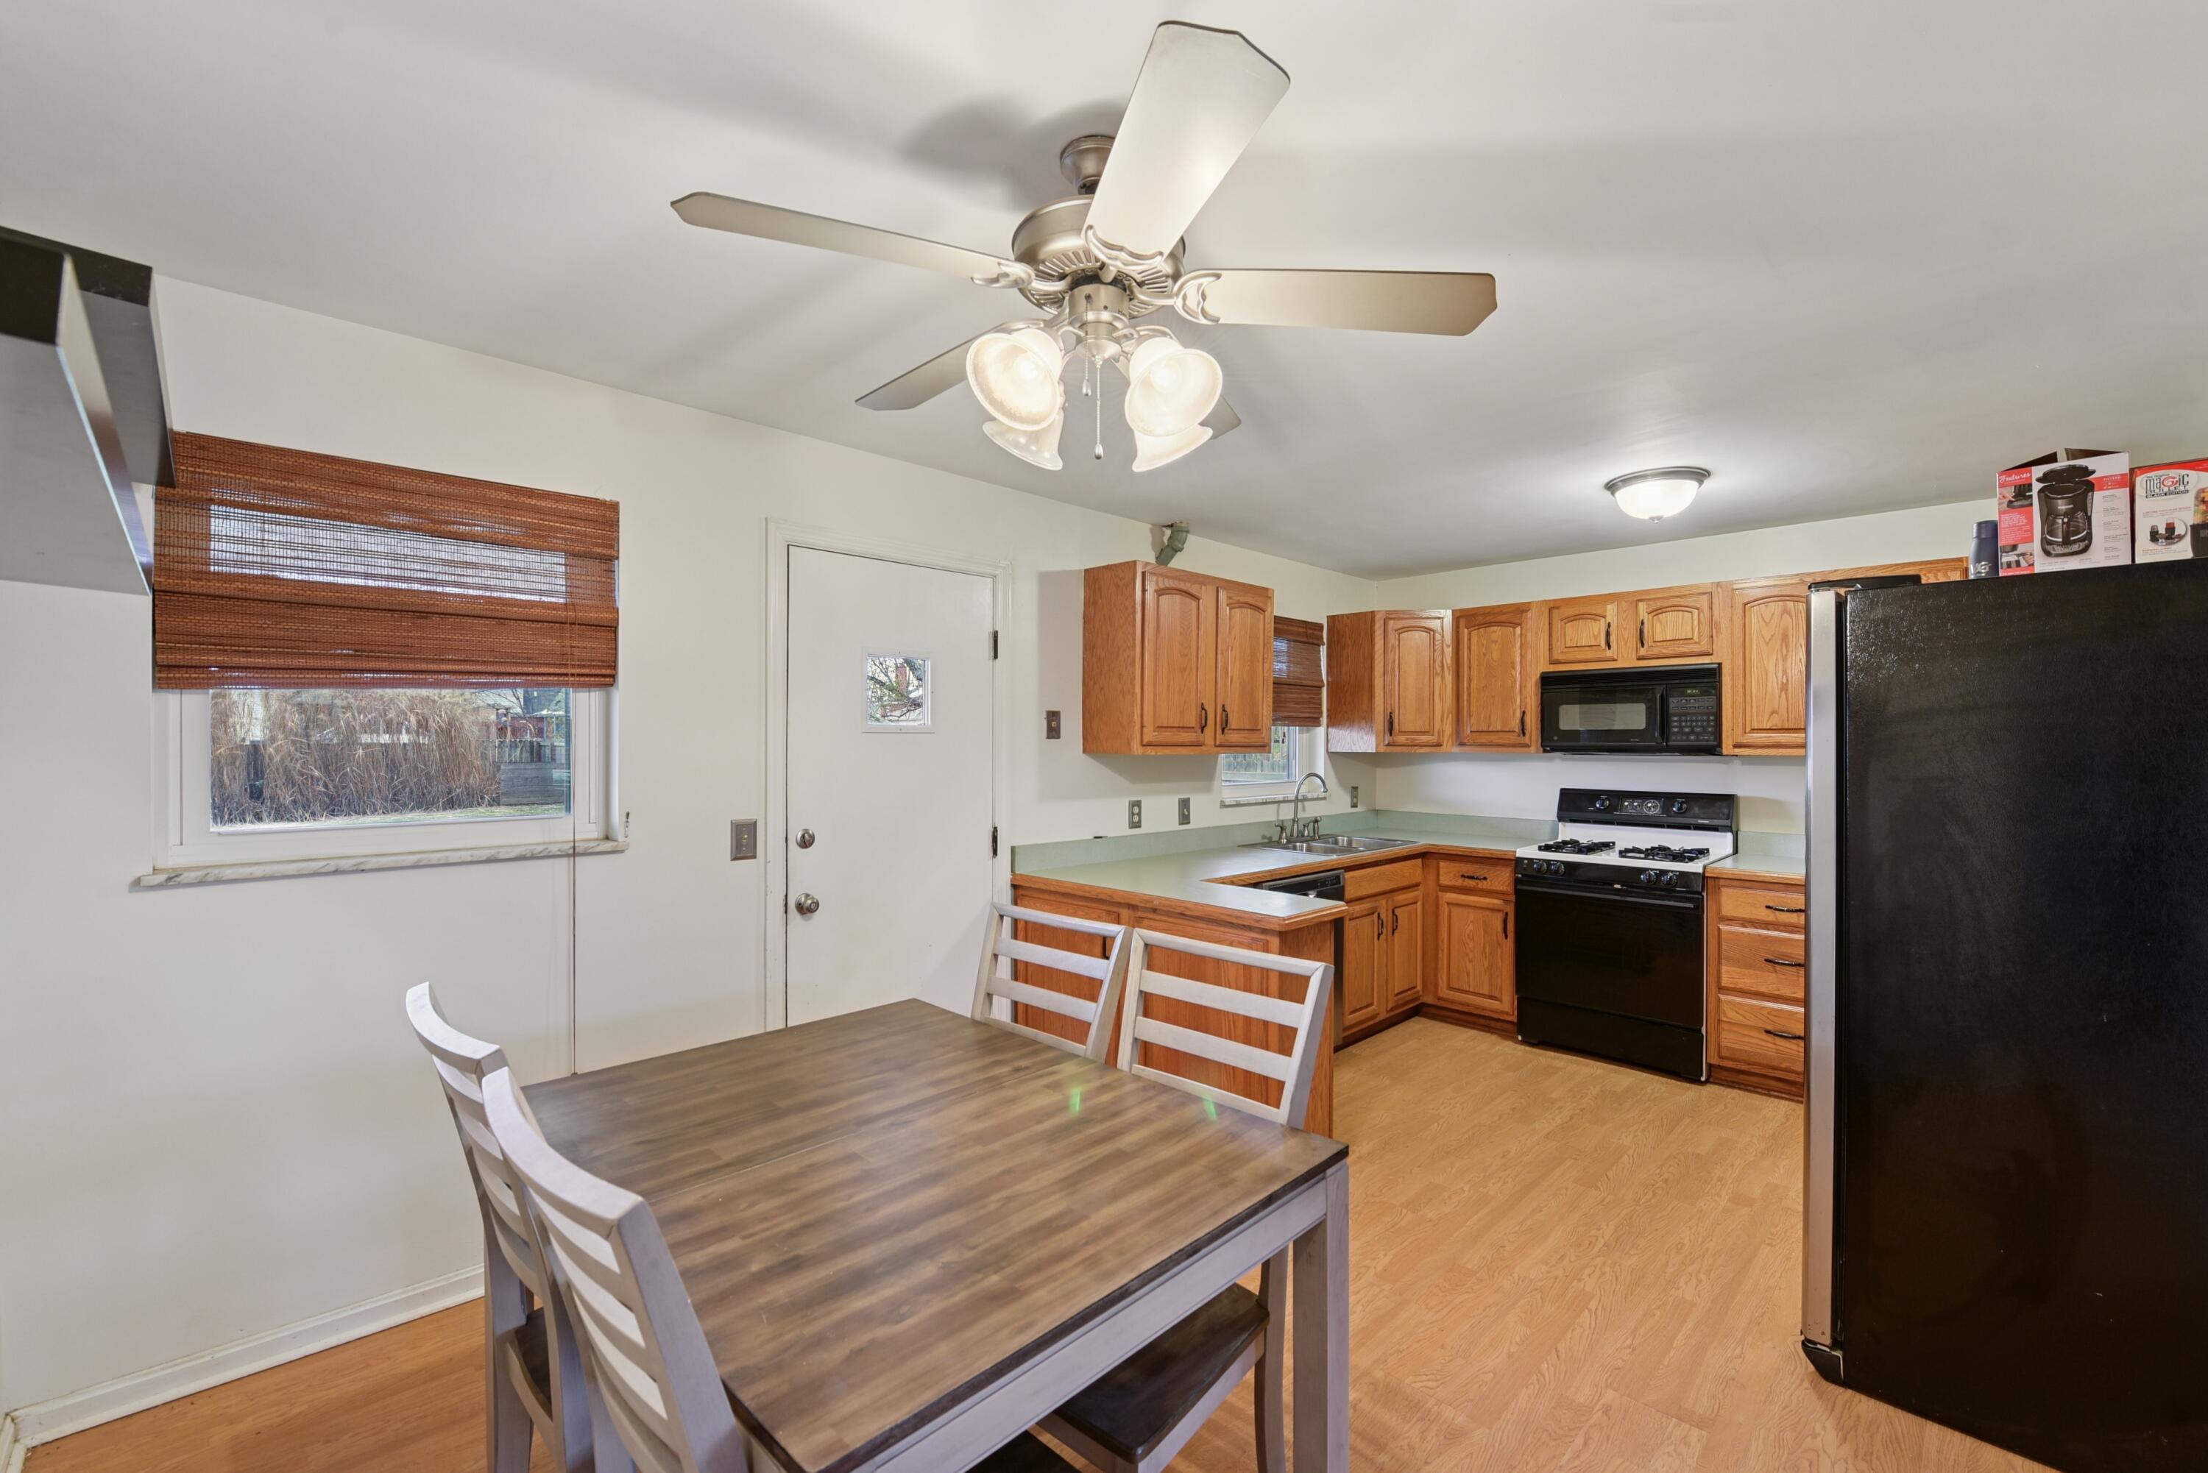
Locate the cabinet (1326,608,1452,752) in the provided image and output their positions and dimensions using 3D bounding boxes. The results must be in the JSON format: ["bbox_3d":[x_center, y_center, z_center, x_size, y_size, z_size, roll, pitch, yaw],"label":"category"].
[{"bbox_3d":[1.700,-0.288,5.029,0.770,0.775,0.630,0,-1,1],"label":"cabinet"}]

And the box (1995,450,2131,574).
[{"bbox_3d":[2.138,-0.458,1.920,0.180,0.282,0.192,0,0,-44],"label":"box"}]

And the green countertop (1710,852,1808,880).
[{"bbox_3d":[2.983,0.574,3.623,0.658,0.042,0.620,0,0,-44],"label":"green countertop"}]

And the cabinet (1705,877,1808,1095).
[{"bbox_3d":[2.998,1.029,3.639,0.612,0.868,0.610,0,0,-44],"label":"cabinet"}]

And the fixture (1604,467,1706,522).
[{"bbox_3d":[2.061,-0.889,3.203,0.332,0.165,0.332,0,0,-44],"label":"fixture"}]

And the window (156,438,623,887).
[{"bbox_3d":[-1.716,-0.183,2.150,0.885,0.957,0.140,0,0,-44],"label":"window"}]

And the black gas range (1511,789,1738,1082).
[{"bbox_3d":[2.463,0.871,4.063,0.650,1.193,0.754,1,-1,-44],"label":"black gas range"}]

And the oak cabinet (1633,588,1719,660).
[{"bbox_3d":[2.735,-0.514,4.066,0.322,0.345,0.370,1,-1,-44],"label":"oak cabinet"}]

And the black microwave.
[{"bbox_3d":[2.586,-0.118,4.184,0.365,0.409,0.758,1,-1,-44],"label":"black microwave"}]

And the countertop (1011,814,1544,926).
[{"bbox_3d":[1.123,0.517,3.952,2.892,0.140,1.277,0,0,-44],"label":"countertop"}]

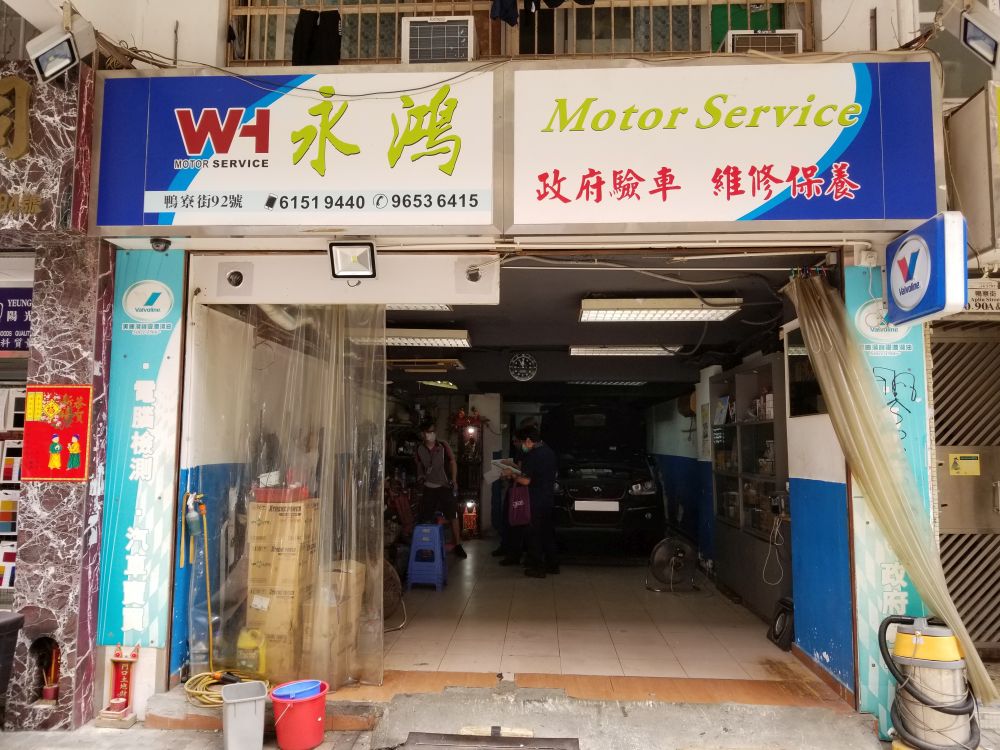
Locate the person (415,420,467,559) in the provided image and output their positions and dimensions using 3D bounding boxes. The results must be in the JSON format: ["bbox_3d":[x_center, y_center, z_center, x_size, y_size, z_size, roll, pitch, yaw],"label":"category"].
[{"bbox_3d":[-0.805,1.491,9.965,0.600,1.740,0.400,1,-5,-3],"label":"person"}]

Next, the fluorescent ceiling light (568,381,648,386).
[{"bbox_3d":[1.635,0.114,11.712,1.210,0.070,0.620,0,-5,3],"label":"fluorescent ceiling light"}]

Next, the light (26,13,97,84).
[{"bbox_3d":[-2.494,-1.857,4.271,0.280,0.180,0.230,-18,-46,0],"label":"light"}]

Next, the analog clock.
[{"bbox_3d":[0.294,-0.097,9.419,0.350,0.350,0.050,0,-5,3],"label":"analog clock"}]

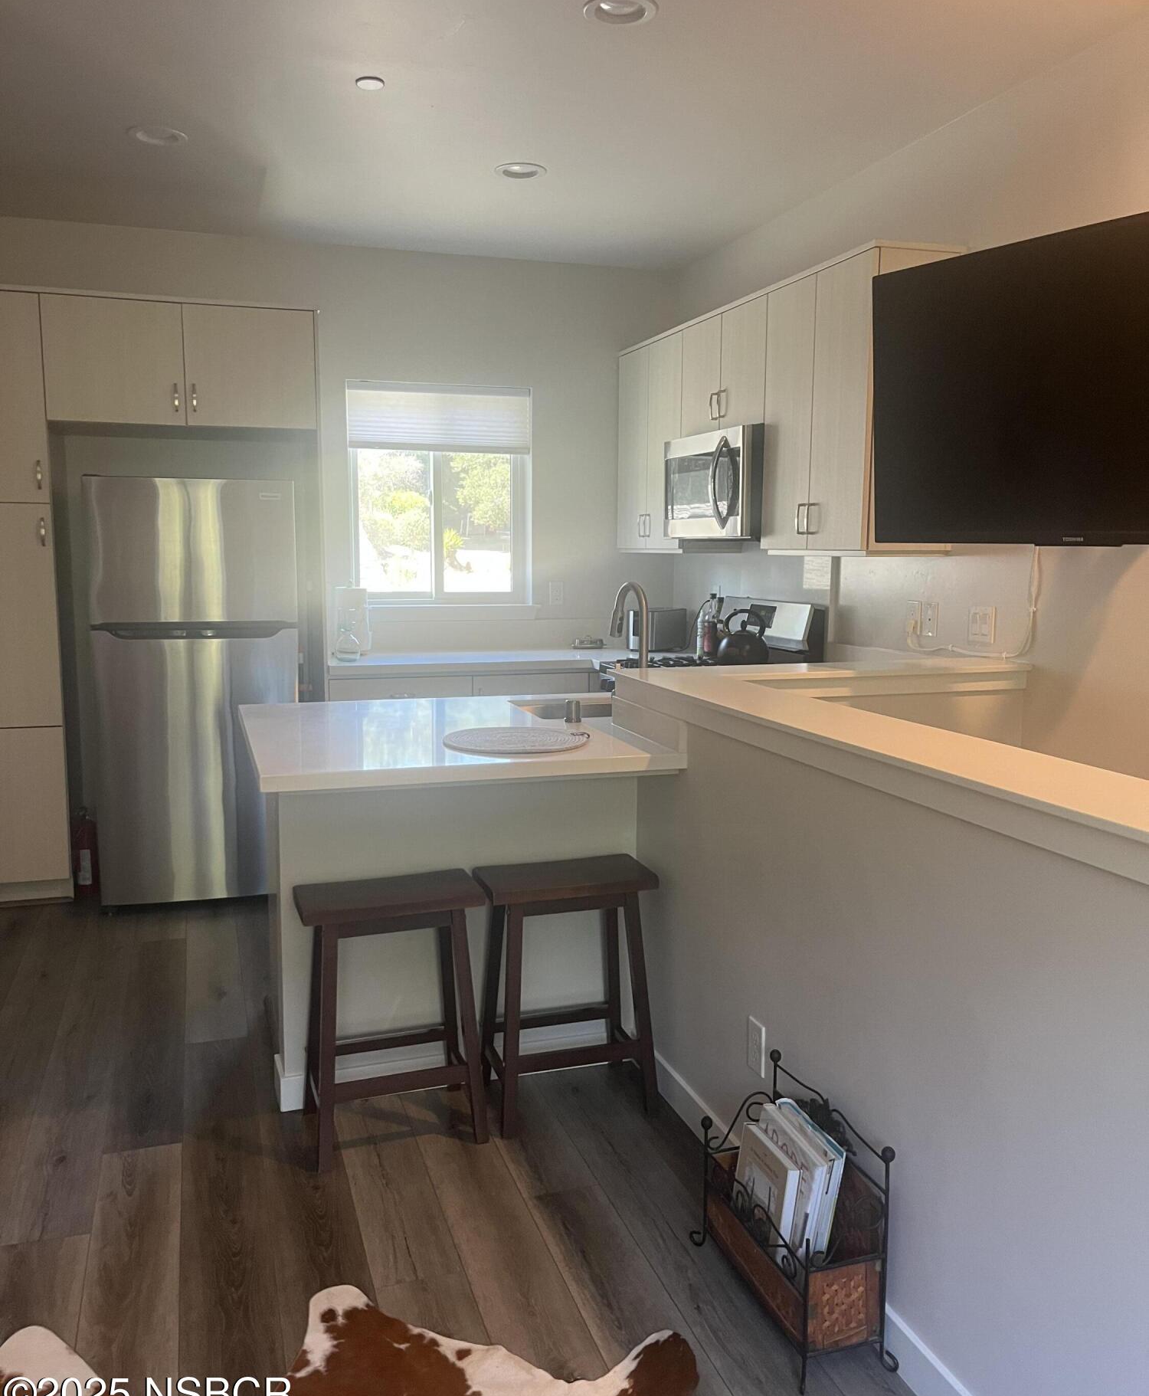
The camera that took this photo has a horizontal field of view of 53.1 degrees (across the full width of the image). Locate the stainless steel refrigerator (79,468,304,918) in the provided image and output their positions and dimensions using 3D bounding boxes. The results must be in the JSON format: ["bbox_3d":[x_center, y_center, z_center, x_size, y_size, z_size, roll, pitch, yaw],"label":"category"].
[{"bbox_3d":[-1.549,-0.051,4.811,0.757,1.666,0.750,-2,8,-15],"label":"stainless steel refrigerator"}]

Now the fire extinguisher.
[{"bbox_3d":[-1.974,0.619,4.661,0.115,0.370,0.125,-2,8,-18],"label":"fire extinguisher"}]

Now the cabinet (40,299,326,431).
[{"bbox_3d":[-1.621,-1.349,4.804,1.032,0.479,0.670,-2,8,-18],"label":"cabinet"}]

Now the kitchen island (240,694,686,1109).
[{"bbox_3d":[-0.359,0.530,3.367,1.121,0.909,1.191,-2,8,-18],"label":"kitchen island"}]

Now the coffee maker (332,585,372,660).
[{"bbox_3d":[-0.995,-0.344,5.136,0.174,0.343,0.240,-2,8,-18],"label":"coffee maker"}]

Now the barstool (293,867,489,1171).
[{"bbox_3d":[-0.451,0.757,2.795,0.428,0.605,0.317,-2,8,-18],"label":"barstool"}]

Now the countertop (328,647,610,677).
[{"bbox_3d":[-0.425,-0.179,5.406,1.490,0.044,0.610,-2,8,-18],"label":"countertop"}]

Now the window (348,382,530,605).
[{"bbox_3d":[-0.643,-0.973,5.567,0.897,1.053,0.110,-2,8,-18],"label":"window"}]

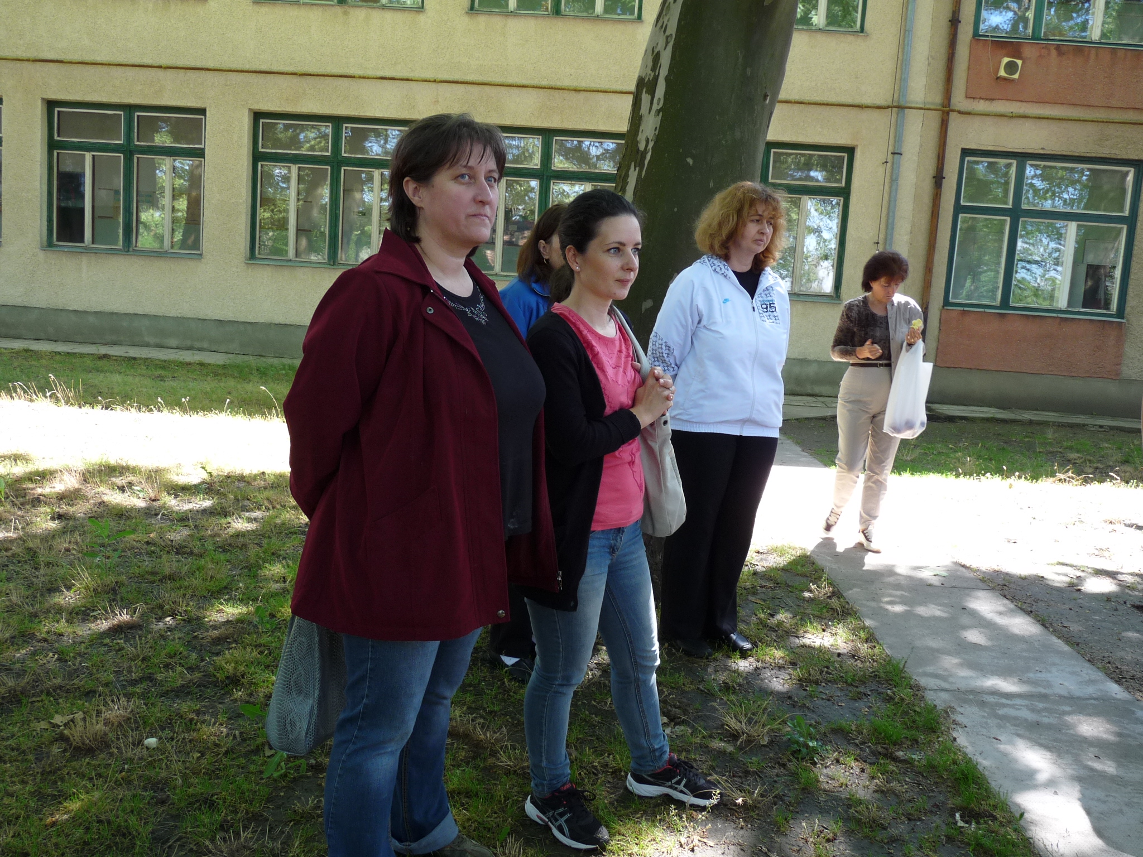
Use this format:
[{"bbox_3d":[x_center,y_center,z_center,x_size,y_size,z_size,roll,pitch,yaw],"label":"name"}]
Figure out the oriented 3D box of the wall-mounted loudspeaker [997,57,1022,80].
[{"bbox_3d":[5.939,-4.865,12.971,0.239,0.237,0.120,12,7,2],"label":"wall-mounted loudspeaker"}]

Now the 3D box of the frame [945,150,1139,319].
[{"bbox_3d":[6.798,-2.801,13.857,2.568,2.256,0.150,4,6,2],"label":"frame"}]

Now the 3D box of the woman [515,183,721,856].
[{"bbox_3d":[0.164,0.221,2.429,0.450,1.620,0.480,8,8,35],"label":"woman"}]

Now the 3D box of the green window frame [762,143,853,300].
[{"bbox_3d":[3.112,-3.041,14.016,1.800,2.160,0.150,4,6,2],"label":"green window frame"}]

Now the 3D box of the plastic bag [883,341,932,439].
[{"bbox_3d":[1.861,-0.210,5.300,0.245,0.540,0.150,5,6,10],"label":"plastic bag"}]

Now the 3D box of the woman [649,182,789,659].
[{"bbox_3d":[0.545,-0.028,3.469,0.500,1.700,0.360,-1,8,-36],"label":"woman"}]

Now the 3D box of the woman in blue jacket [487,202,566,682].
[{"bbox_3d":[-0.134,0.046,3.338,0.360,1.640,0.480,9,8,38],"label":"woman in blue jacket"}]

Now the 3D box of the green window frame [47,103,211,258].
[{"bbox_3d":[-6.643,-3.724,14.353,2.388,2.146,0.150,4,6,2],"label":"green window frame"}]

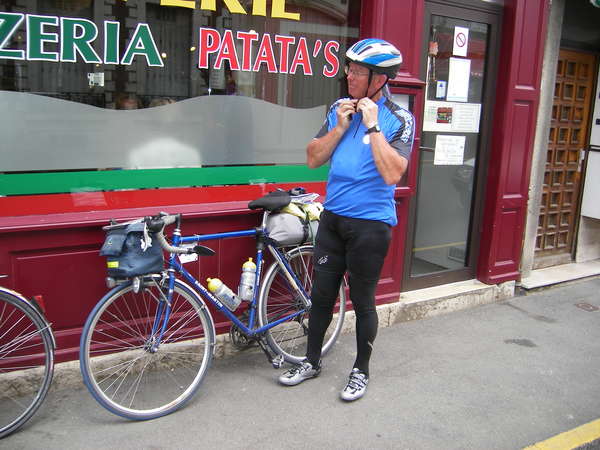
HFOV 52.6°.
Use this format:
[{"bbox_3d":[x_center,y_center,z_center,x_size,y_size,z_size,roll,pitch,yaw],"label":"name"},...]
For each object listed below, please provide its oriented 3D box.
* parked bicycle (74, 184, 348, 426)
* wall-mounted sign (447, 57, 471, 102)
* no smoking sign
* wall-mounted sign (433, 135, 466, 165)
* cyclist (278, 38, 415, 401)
[{"bbox_3d":[-0.344,0.367,3.165,1.660,1.000,0.460,-8,7,-41],"label":"parked bicycle"},{"bbox_3d":[1.135,-1.031,4.325,0.212,0.297,0.008,-5,14,-34],"label":"wall-mounted sign"},{"bbox_3d":[1.133,-1.285,4.262,0.142,0.192,0.008,-5,14,-34],"label":"no smoking sign"},{"bbox_3d":[1.096,-0.541,4.411,0.300,0.211,0.008,-5,14,-34],"label":"wall-mounted sign"},{"bbox_3d":[0.240,-0.018,3.083,0.570,1.780,0.460,9,14,30],"label":"cyclist"}]

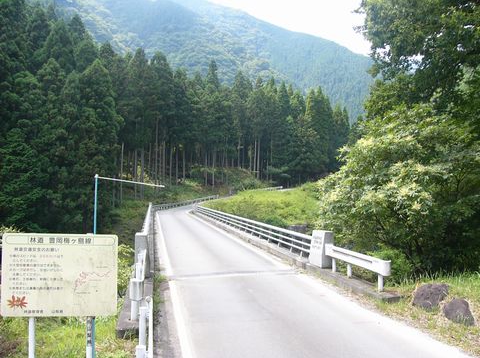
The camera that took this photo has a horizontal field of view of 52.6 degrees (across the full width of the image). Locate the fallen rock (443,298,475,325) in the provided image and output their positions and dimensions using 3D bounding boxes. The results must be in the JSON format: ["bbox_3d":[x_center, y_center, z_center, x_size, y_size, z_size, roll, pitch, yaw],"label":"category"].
[{"bbox_3d":[4.140,2.510,9.220,0.550,0.400,0.460,-1,-2,24],"label":"fallen rock"}]

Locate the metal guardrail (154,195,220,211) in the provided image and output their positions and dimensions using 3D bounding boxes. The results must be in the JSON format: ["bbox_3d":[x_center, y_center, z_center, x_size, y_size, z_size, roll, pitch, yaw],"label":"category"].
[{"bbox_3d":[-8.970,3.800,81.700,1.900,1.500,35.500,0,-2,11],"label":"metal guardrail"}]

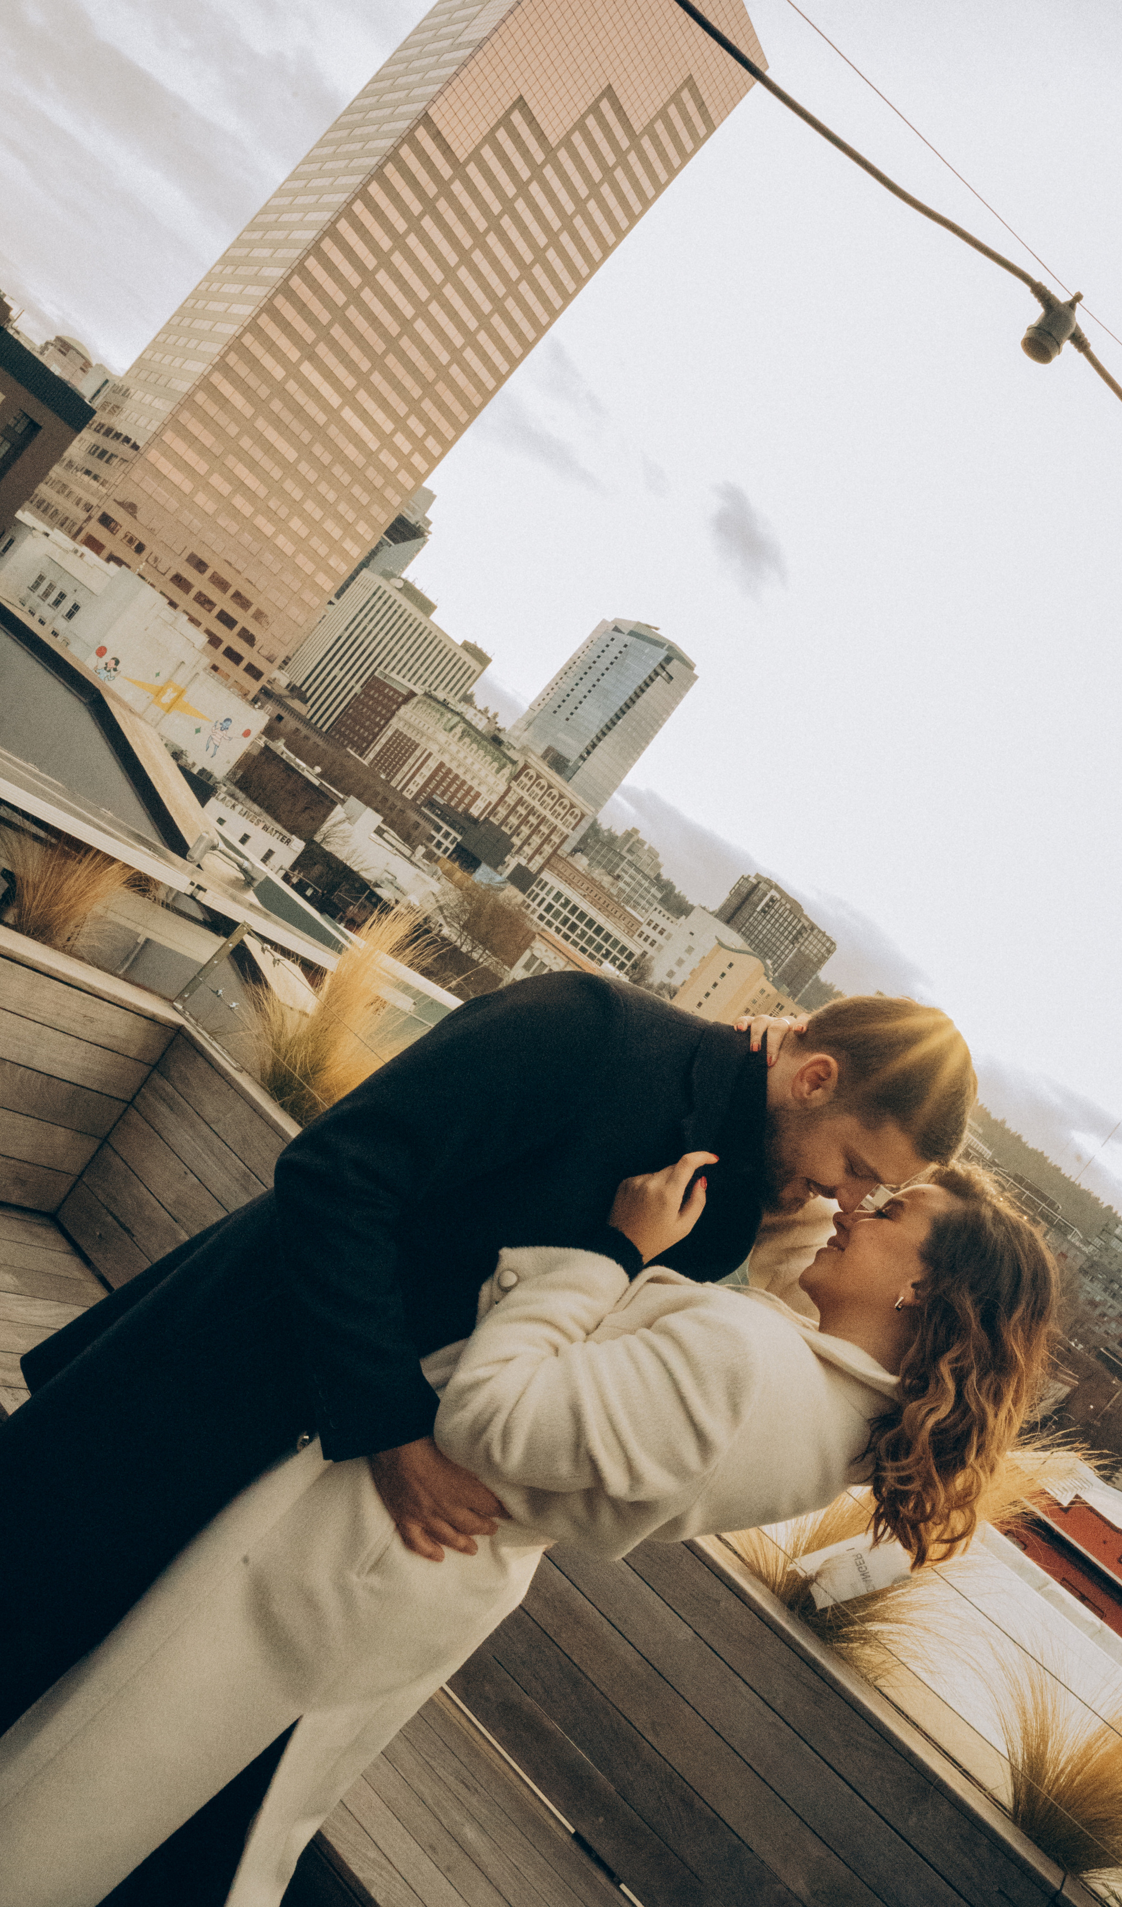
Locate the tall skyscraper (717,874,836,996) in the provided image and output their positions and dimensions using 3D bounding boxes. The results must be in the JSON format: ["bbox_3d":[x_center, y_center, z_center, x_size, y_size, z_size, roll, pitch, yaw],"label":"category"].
[{"bbox_3d":[91.921,15.283,790.842,61.000,90.000,26.000,38,0,-36],"label":"tall skyscraper"}]

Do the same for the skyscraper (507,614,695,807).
[{"bbox_3d":[-0.365,-88.868,720.330,25.000,143.000,61.000,38,0,-36],"label":"skyscraper"}]

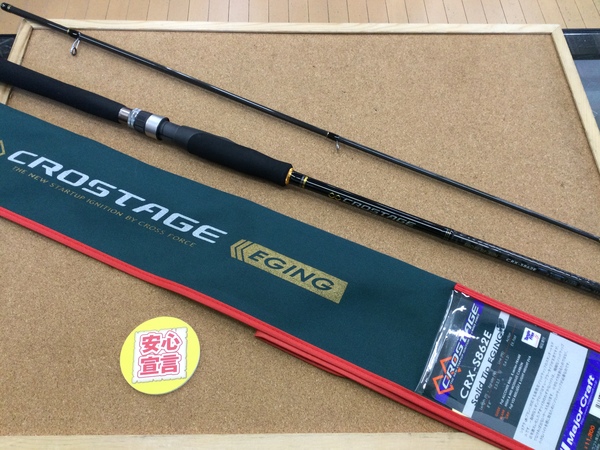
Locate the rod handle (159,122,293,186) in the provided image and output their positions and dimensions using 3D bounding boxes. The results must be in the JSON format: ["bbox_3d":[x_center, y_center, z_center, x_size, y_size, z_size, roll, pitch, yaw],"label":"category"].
[{"bbox_3d":[-0.070,-0.067,0.493,0.133,0.026,0.026,21,62,11],"label":"rod handle"}]

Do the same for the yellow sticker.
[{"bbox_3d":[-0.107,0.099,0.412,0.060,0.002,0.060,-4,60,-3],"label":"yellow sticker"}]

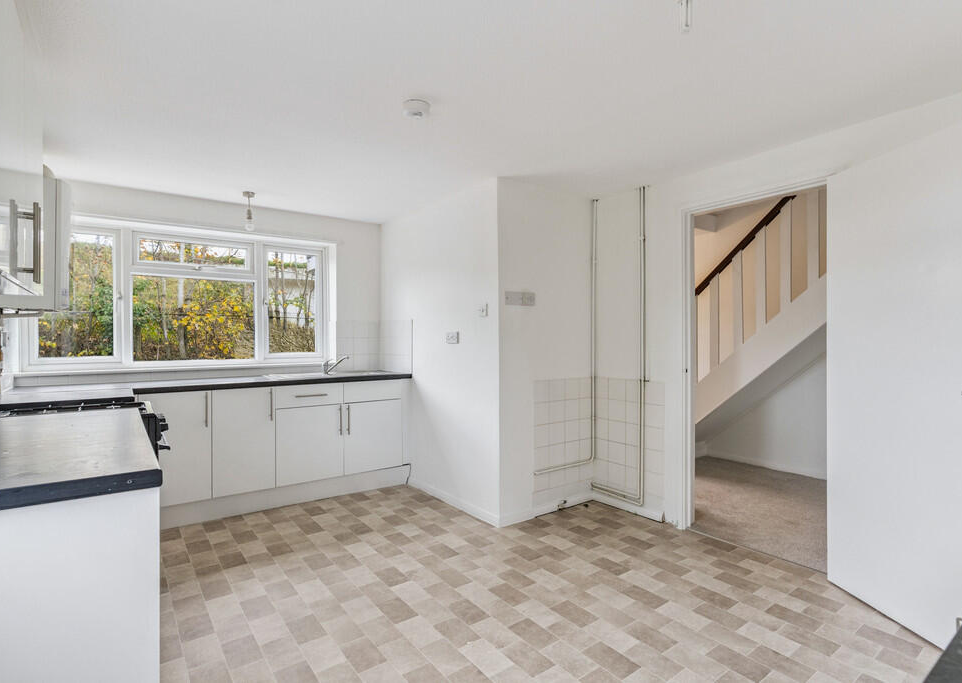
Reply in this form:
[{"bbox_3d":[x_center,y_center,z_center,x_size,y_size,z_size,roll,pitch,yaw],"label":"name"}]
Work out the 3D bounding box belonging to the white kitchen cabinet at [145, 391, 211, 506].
[{"bbox_3d":[-2.125,0.683,3.341,0.399,0.721,0.580,0,0,-36],"label":"white kitchen cabinet"}]

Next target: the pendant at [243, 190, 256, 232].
[{"bbox_3d":[-1.687,-0.948,3.521,0.085,0.285,0.085,0,0,-36],"label":"pendant"}]

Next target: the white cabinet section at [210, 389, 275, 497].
[{"bbox_3d":[-1.750,0.677,3.482,0.390,0.710,0.500,0,0,-37],"label":"white cabinet section"}]

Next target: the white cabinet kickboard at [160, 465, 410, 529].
[{"bbox_3d":[-1.373,1.127,3.594,1.842,0.157,0.018,0,0,-36],"label":"white cabinet kickboard"}]

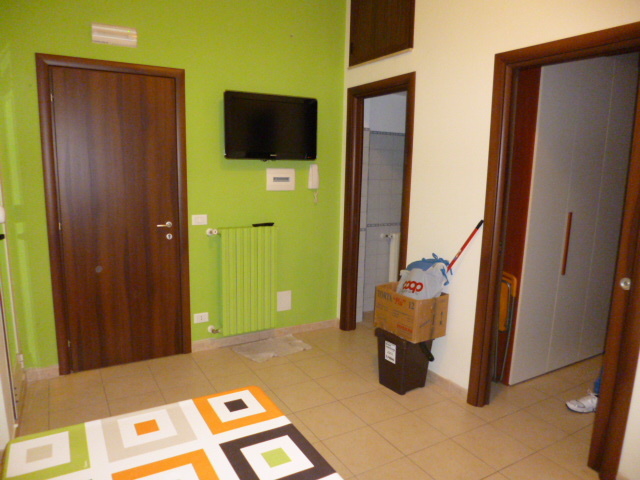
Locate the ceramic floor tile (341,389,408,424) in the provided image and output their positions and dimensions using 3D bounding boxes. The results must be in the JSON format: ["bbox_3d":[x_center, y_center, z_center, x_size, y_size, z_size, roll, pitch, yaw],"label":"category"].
[{"bbox_3d":[0.352,1.083,2.876,0.331,0.010,0.328,-4,10,-31],"label":"ceramic floor tile"}]

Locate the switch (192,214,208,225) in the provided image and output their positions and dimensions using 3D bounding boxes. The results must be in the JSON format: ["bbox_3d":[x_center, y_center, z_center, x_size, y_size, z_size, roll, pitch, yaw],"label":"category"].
[{"bbox_3d":[-0.954,-0.158,3.534,0.120,0.080,0.010,-4,10,-31],"label":"switch"}]

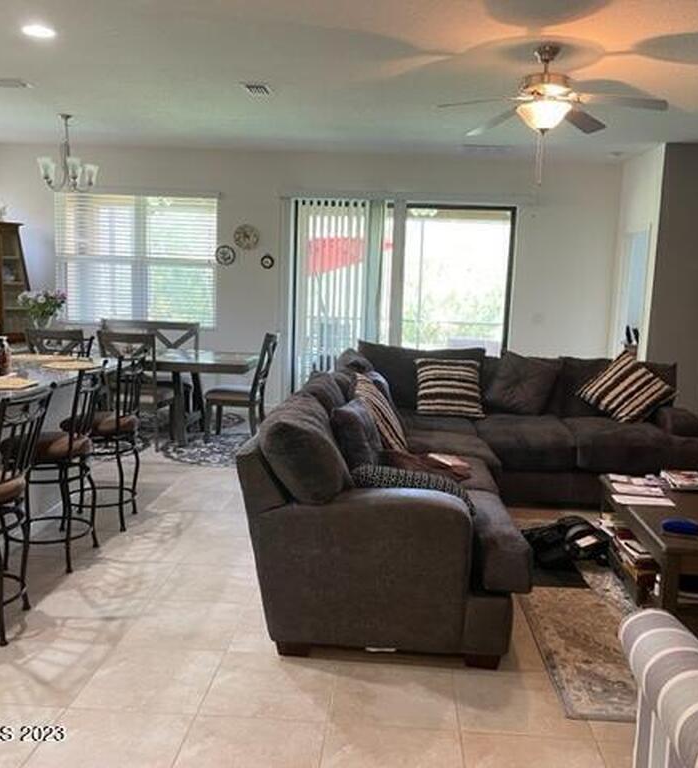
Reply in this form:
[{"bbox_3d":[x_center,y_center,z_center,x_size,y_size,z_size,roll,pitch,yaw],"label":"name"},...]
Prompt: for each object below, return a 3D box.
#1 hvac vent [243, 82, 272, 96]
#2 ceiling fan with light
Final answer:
[{"bbox_3d":[-0.661,-2.119,5.559,0.190,0.020,0.370,2,8,3],"label":"hvac vent"},{"bbox_3d":[1.099,-1.497,4.297,1.262,0.737,1.262,2,8,3],"label":"ceiling fan with light"}]

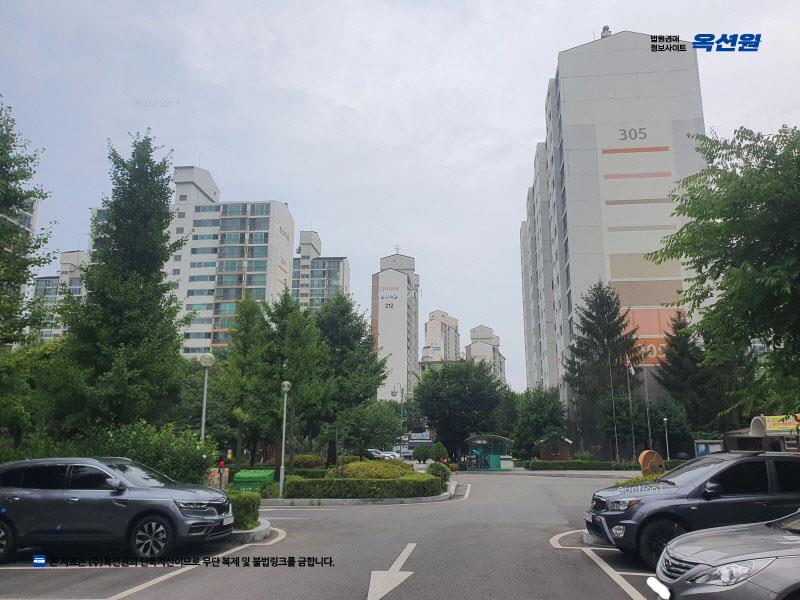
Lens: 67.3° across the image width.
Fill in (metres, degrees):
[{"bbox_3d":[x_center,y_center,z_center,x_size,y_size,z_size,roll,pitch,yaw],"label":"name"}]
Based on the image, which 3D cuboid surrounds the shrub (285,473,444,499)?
[{"bbox_3d":[-1.257,6.582,21.374,5.500,0.660,2.400,1,-13,-2],"label":"shrub"}]

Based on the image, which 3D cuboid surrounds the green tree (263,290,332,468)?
[{"bbox_3d":[-4.526,3.636,26.379,3.090,8.470,3.090,-1,-14,6],"label":"green tree"}]

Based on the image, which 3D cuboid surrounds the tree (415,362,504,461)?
[{"bbox_3d":[4.833,9.244,48.708,7.320,8.720,7.320,-1,-14,6],"label":"tree"}]

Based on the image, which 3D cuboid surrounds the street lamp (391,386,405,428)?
[{"bbox_3d":[-0.229,11.027,52.893,1.250,7.140,0.500,1,-14,0],"label":"street lamp"}]

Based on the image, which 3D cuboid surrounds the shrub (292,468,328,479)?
[{"bbox_3d":[-4.095,8.090,27.572,1.750,0.647,0.800,0,-13,0],"label":"shrub"}]

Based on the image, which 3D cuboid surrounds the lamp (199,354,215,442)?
[{"bbox_3d":[-4.850,3.258,14.641,0.360,3.954,0.360,0,-13,0],"label":"lamp"}]

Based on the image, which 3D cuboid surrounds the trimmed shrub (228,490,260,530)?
[{"bbox_3d":[-3.542,4.322,12.422,1.300,0.640,1.200,-1,-14,6],"label":"trimmed shrub"}]

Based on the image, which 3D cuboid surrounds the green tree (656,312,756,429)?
[{"bbox_3d":[24.076,7.292,48.714,6.830,12.870,6.830,-1,-14,6],"label":"green tree"}]

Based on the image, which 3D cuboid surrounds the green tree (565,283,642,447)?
[{"bbox_3d":[16.465,5.788,48.679,5.700,15.057,5.700,0,-13,0],"label":"green tree"}]

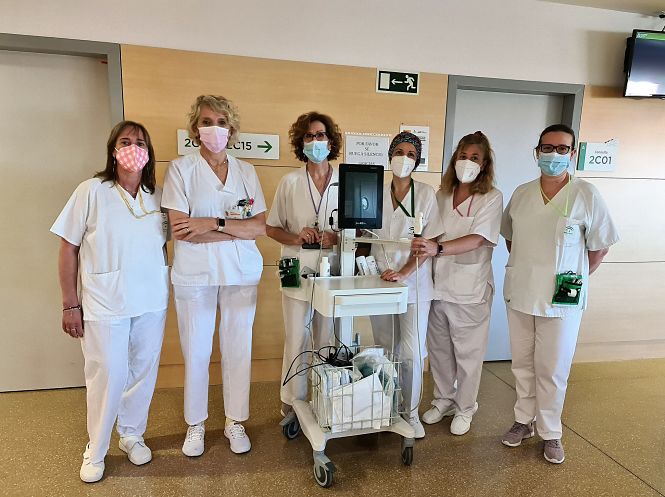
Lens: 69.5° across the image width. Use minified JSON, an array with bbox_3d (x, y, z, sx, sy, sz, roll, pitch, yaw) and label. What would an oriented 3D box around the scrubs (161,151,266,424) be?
[{"bbox_3d":[-0.597,0.224,2.409,0.508,1.395,0.320,0,9,-10],"label":"scrubs"}]

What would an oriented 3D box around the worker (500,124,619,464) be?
[{"bbox_3d":[1.144,0.239,2.483,0.596,1.700,0.380,5,10,18],"label":"worker"}]

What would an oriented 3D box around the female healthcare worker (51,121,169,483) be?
[{"bbox_3d":[-1.022,0.240,2.242,0.562,1.627,0.390,-1,10,-20],"label":"female healthcare worker"}]

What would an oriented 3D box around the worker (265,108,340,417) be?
[{"bbox_3d":[-0.154,0.133,2.696,0.425,1.753,0.380,0,9,-10],"label":"worker"}]

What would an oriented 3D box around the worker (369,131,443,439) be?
[{"bbox_3d":[0.367,0.219,2.585,0.402,1.655,0.400,4,9,15],"label":"worker"}]

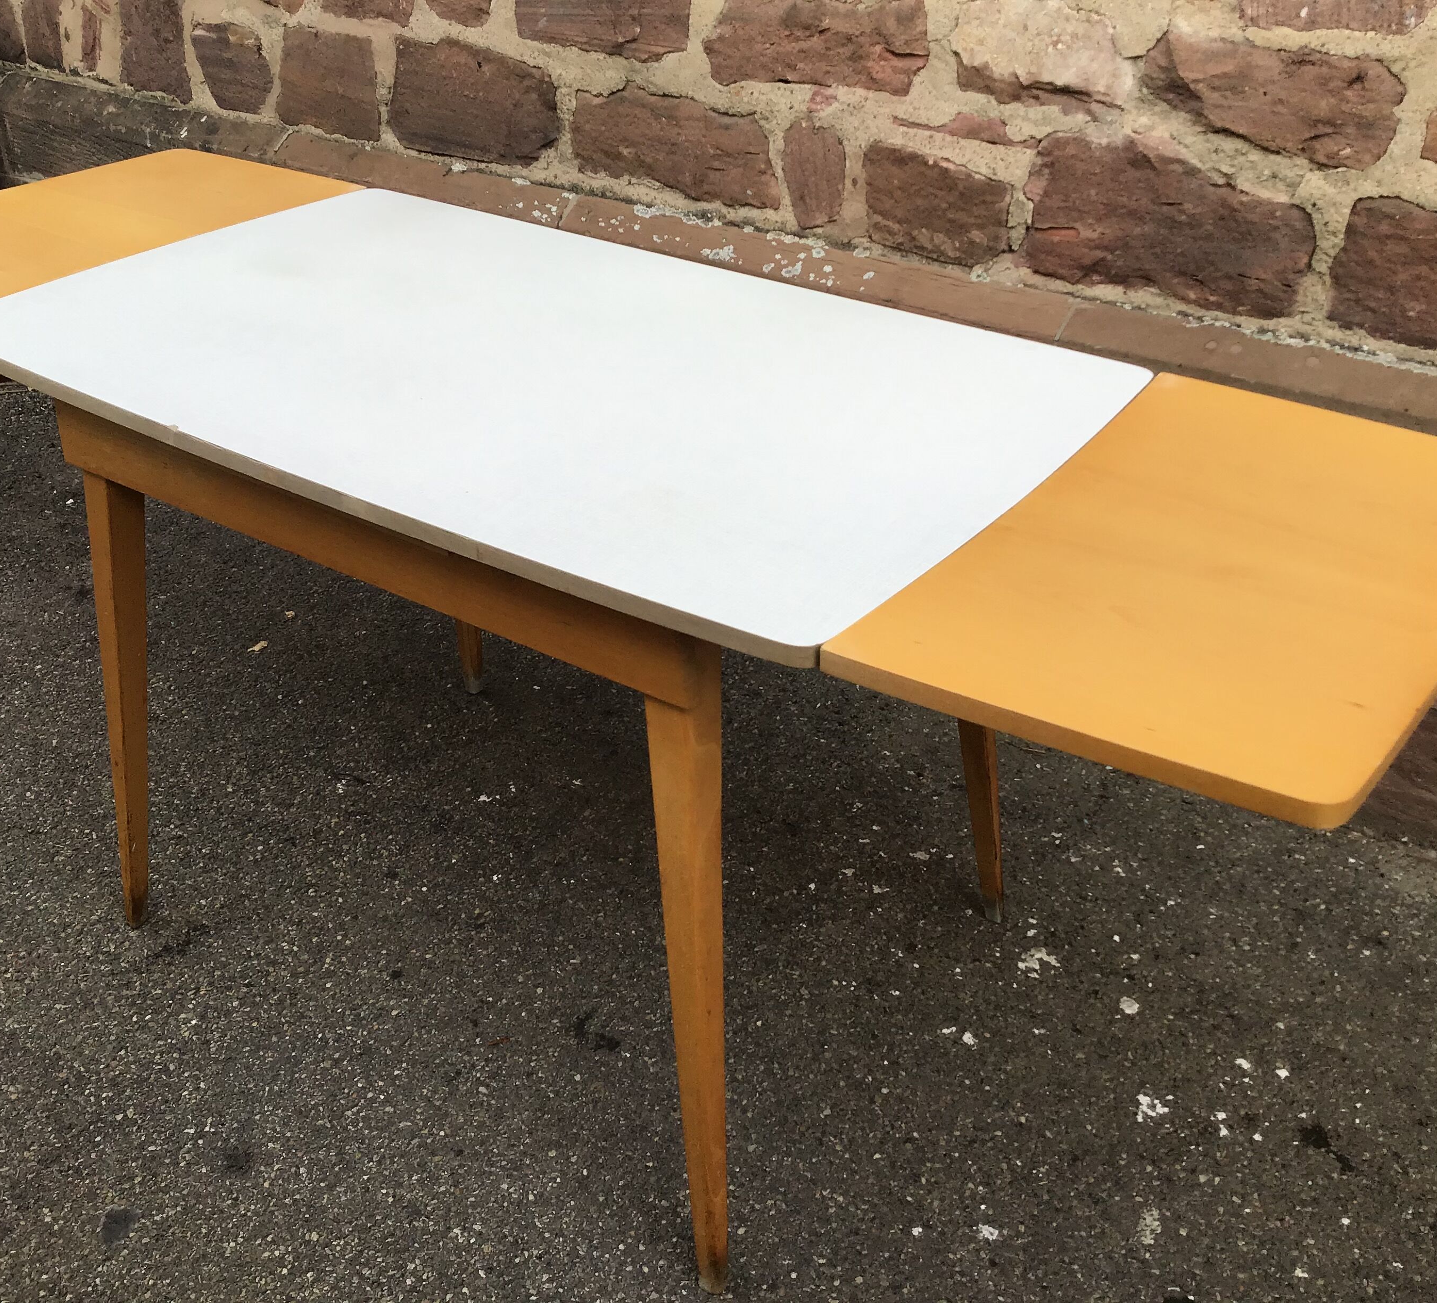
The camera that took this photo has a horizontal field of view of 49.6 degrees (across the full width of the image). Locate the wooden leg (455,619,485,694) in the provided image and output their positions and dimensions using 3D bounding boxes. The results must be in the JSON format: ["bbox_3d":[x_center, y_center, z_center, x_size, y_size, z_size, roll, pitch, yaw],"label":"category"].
[{"bbox_3d":[-0.359,-0.195,2.183,0.050,0.697,0.050,27,46,24],"label":"wooden leg"}]

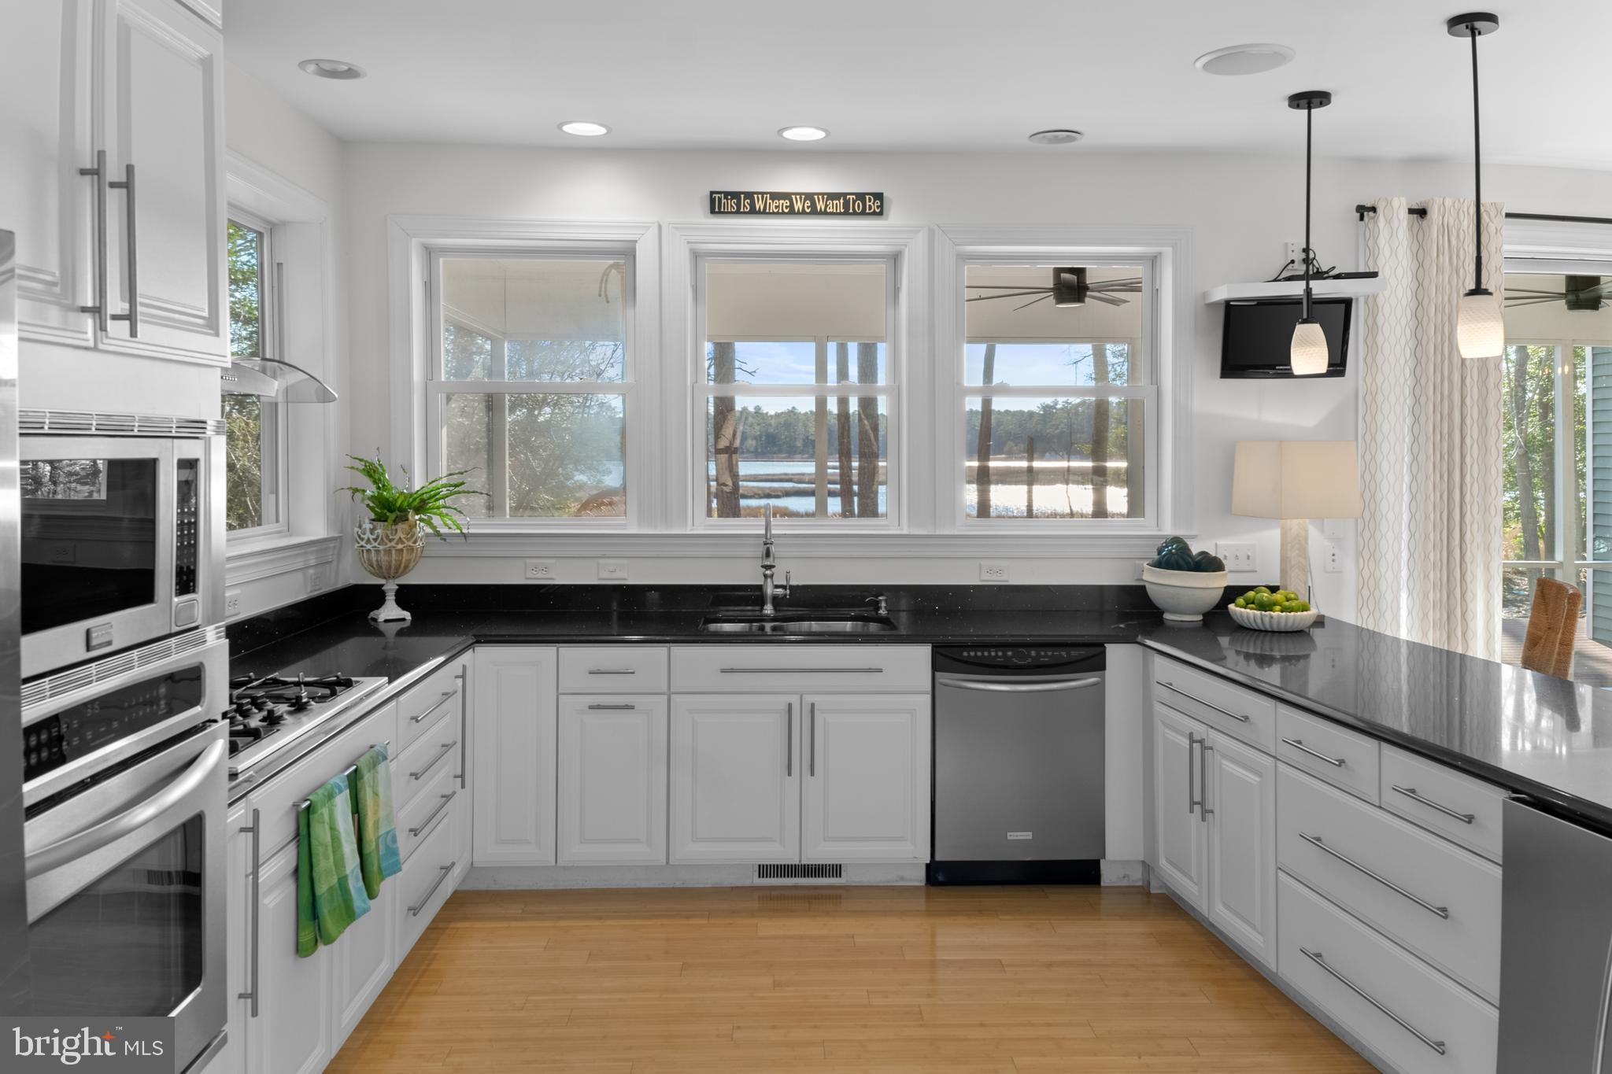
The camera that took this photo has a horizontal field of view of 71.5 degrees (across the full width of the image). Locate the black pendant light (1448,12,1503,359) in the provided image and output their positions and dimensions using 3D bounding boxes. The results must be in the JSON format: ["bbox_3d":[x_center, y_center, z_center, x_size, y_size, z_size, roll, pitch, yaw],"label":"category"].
[{"bbox_3d":[1.857,-0.968,3.100,0.142,0.940,0.142,0,2,0],"label":"black pendant light"}]

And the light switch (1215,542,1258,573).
[{"bbox_3d":[1.732,0.081,4.495,0.164,0.118,0.014,0,3,-2],"label":"light switch"}]

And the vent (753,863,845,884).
[{"bbox_3d":[-0.022,1.183,3.950,0.330,0.078,0.015,0,2,-2],"label":"vent"}]

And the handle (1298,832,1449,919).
[{"bbox_3d":[1.353,0.799,2.676,0.036,0.013,0.550,0,4,-7],"label":"handle"}]

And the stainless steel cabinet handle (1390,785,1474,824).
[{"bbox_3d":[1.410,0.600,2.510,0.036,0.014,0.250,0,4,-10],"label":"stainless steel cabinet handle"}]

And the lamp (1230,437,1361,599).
[{"bbox_3d":[1.856,-0.024,4.240,0.345,0.670,0.345,0,2,-7],"label":"lamp"}]

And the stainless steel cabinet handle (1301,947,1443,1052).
[{"bbox_3d":[1.351,1.098,2.676,0.036,0.013,0.550,0,2,-7],"label":"stainless steel cabinet handle"}]

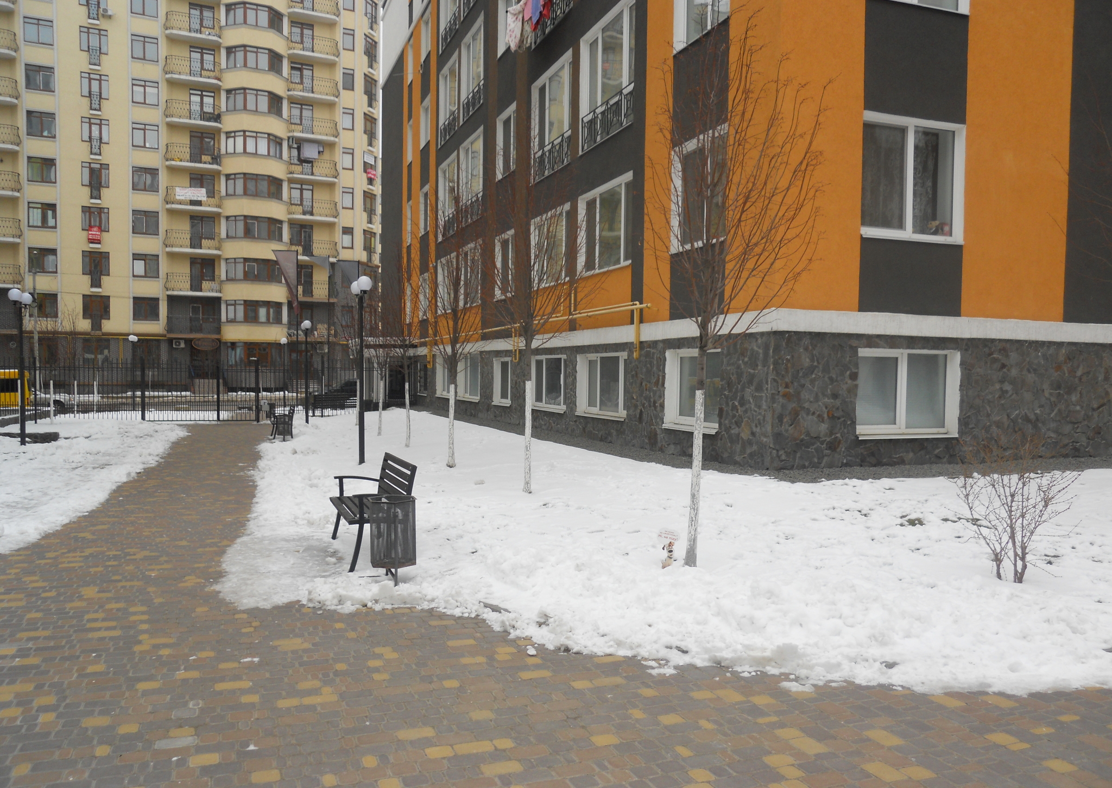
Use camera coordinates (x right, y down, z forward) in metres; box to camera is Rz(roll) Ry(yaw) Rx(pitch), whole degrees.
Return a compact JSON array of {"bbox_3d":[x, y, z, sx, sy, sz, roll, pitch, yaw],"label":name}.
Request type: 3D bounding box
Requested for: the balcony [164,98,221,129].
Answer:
[{"bbox_3d":[-25.373,-19.612,62.946,3.600,1.430,1.200,0,1,-27],"label":"balcony"}]

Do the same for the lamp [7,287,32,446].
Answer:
[{"bbox_3d":[-10.634,-0.524,17.963,0.260,3.100,1.100,0,1,-19],"label":"lamp"}]

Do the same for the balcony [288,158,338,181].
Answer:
[{"bbox_3d":[-18.145,-16.705,67.126,3.600,1.430,1.200,0,1,-27],"label":"balcony"}]

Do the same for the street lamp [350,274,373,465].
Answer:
[{"bbox_3d":[-3.338,-0.394,15.564,0.260,3.230,1.150,0,1,-20],"label":"street lamp"}]

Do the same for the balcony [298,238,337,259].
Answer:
[{"bbox_3d":[-17.736,-10.380,65.887,3.626,1.480,1.200,0,1,-26],"label":"balcony"}]

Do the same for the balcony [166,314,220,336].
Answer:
[{"bbox_3d":[-25.518,-4.752,63.304,3.600,1.430,1.200,0,1,-27],"label":"balcony"}]

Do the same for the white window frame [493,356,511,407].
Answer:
[{"bbox_3d":[-1.294,-0.342,22.951,0.200,1.166,1.618,0,1,-19],"label":"white window frame"}]

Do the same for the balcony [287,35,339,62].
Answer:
[{"bbox_3d":[-17.524,-25.125,65.548,3.658,1.480,1.200,0,1,-26],"label":"balcony"}]

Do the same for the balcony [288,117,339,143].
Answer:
[{"bbox_3d":[-17.612,-19.227,65.682,3.639,1.480,1.200,0,1,-26],"label":"balcony"}]

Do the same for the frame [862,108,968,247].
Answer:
[{"bbox_3d":[4.497,-2.703,11.395,1.590,1.550,0.200,0,1,-20],"label":"frame"}]

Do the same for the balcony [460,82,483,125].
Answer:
[{"bbox_3d":[-2.381,-8.439,26.102,0.100,0.690,2.535,0,1,-19],"label":"balcony"}]

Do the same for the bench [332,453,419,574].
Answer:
[{"bbox_3d":[-1.575,0.959,7.660,0.540,0.820,1.420,0,1,-20],"label":"bench"}]

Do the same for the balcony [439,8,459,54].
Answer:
[{"bbox_3d":[-3.167,-10.803,26.787,0.200,0.593,2.344,0,1,-20],"label":"balcony"}]

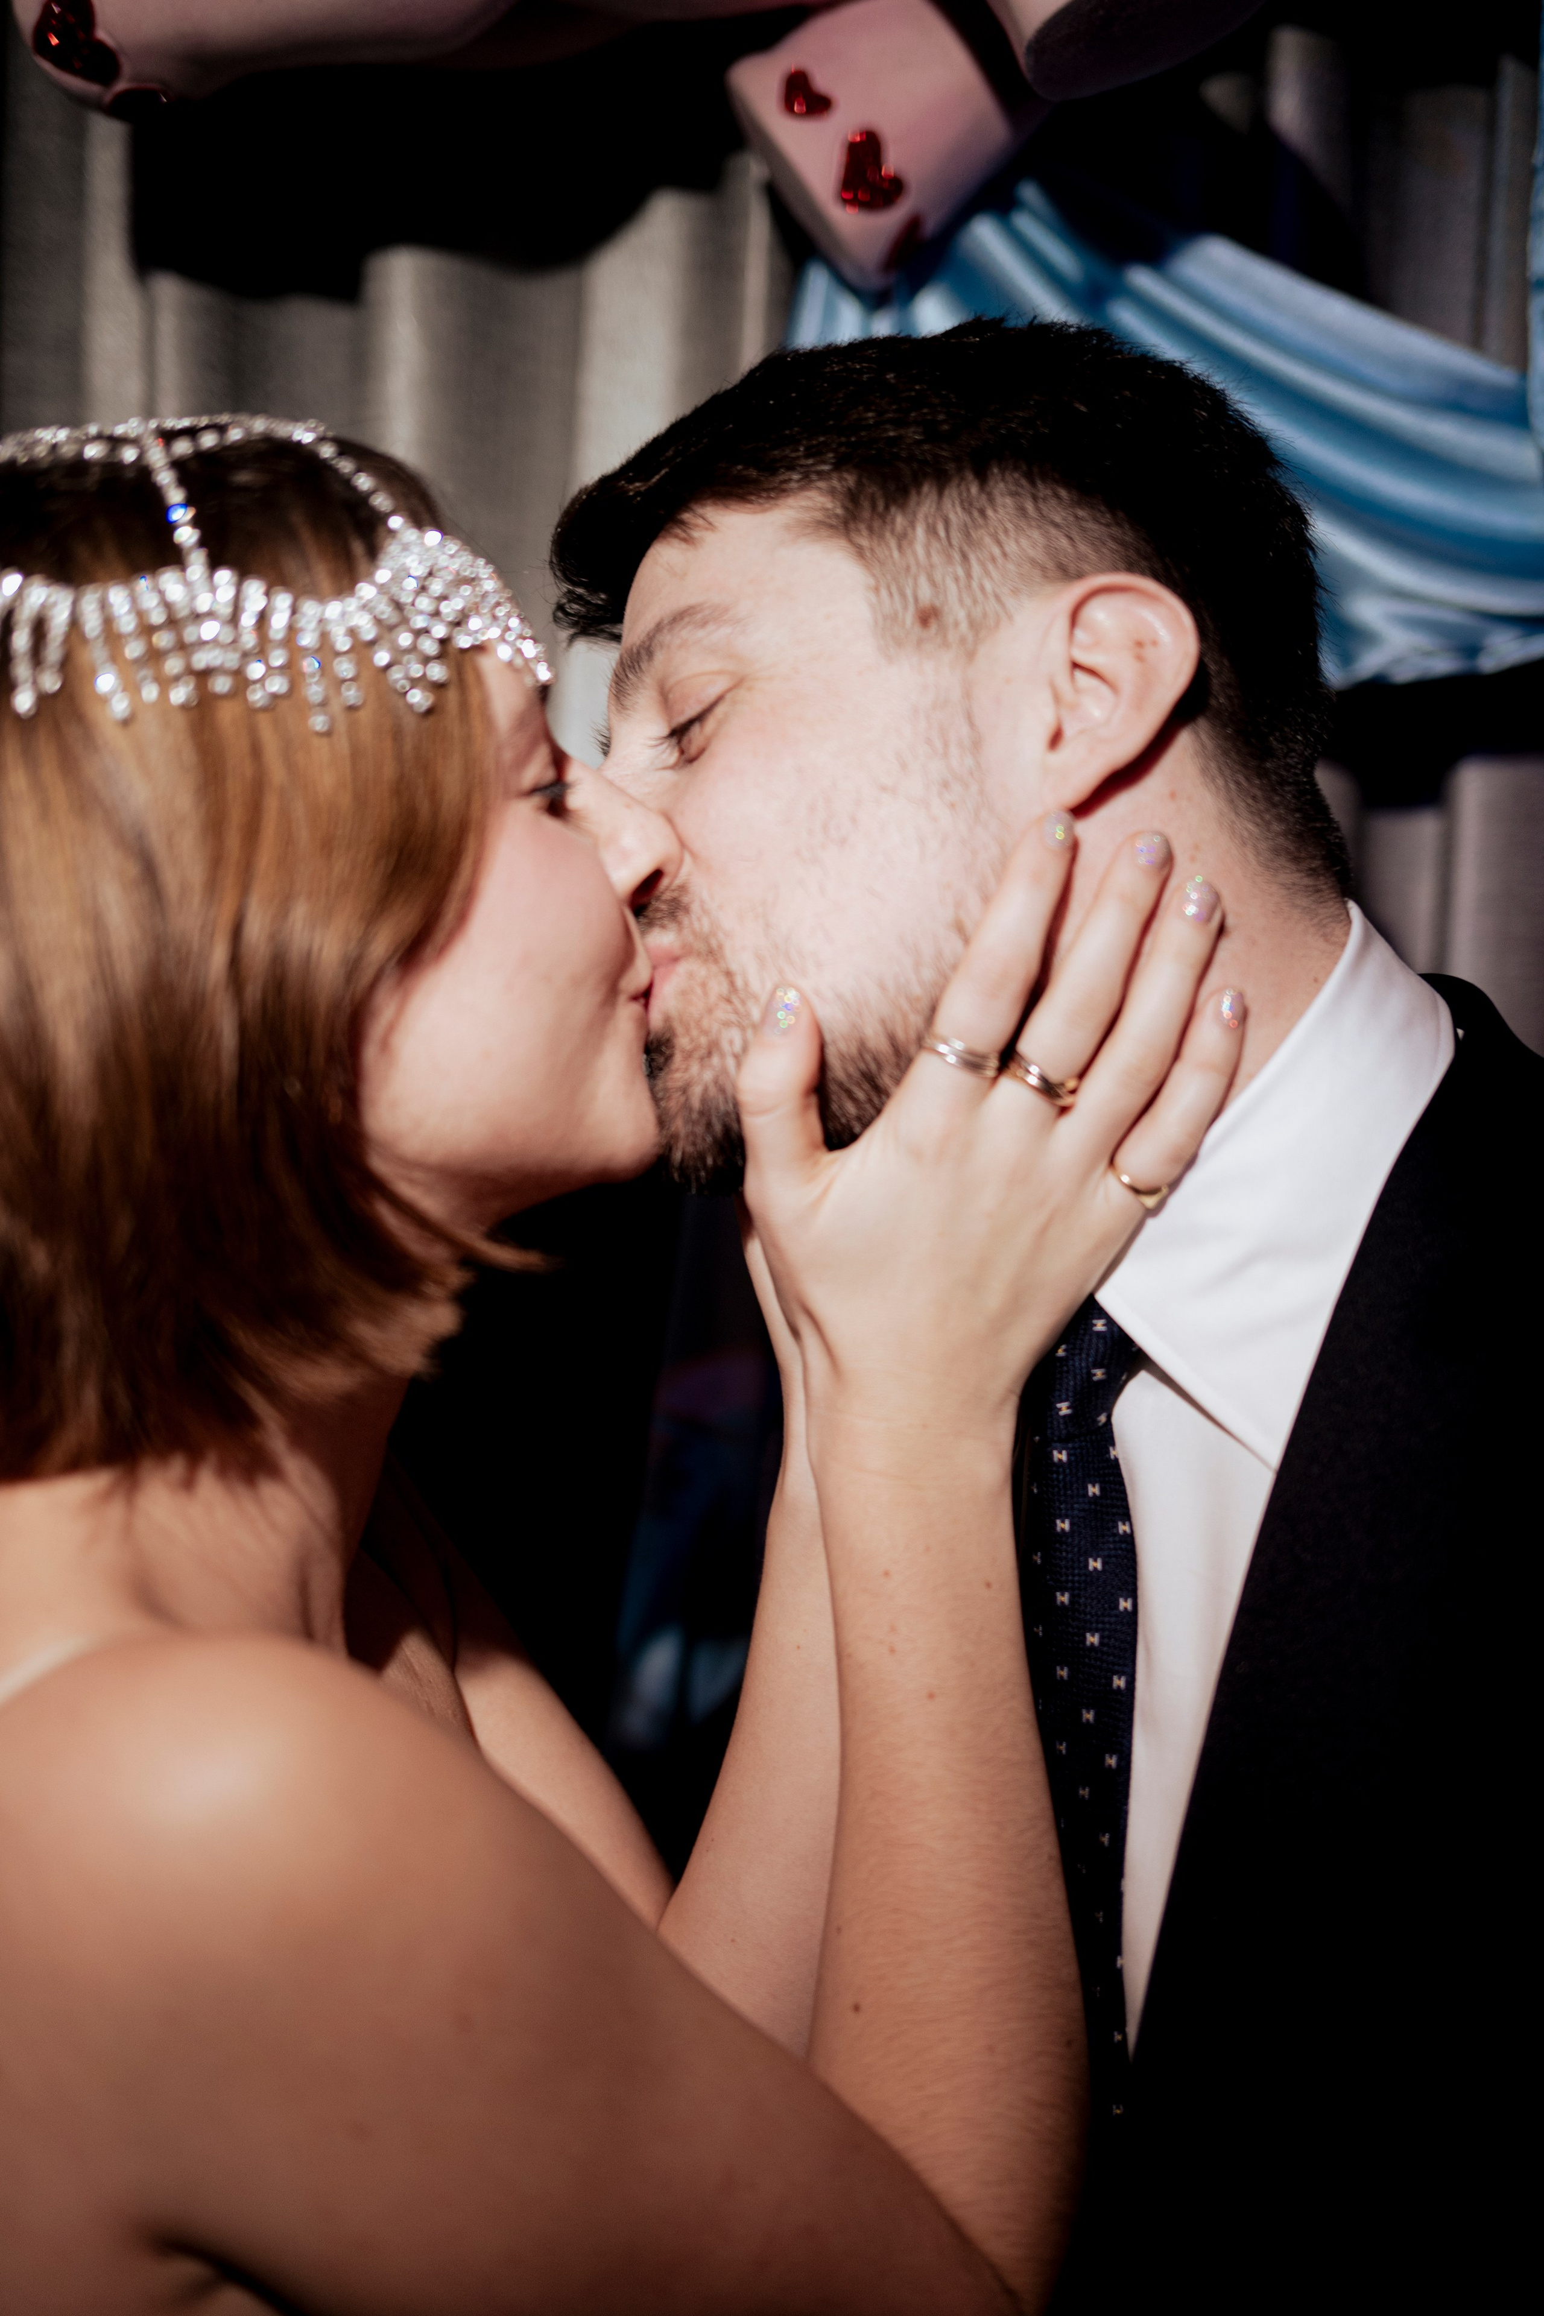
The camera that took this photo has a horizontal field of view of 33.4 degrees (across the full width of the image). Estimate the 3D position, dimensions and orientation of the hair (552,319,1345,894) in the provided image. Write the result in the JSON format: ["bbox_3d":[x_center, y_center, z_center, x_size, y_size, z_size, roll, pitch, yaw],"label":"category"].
[{"bbox_3d":[0.050,-0.151,0.742,0.222,0.172,0.168,-7,-5,-11],"label":"hair"}]

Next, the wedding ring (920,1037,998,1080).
[{"bbox_3d":[0.048,-0.025,0.660,0.021,0.005,0.021,23,5,0],"label":"wedding ring"}]

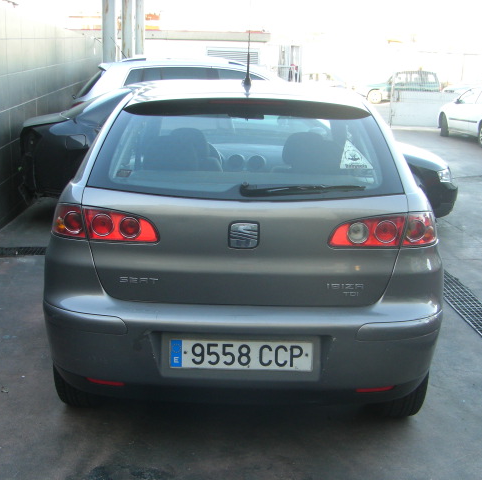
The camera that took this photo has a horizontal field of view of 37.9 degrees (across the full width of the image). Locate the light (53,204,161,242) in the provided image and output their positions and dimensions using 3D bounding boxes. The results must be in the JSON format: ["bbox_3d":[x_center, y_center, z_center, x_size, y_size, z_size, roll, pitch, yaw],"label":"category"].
[{"bbox_3d":[-0.512,-0.068,2.645,0.440,0.130,0.140,4,16,7],"label":"light"}]

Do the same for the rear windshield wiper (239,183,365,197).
[{"bbox_3d":[0.230,-0.189,2.630,0.475,0.055,0.070,2,16,0],"label":"rear windshield wiper"}]

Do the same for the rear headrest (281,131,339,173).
[{"bbox_3d":[0.351,-0.442,3.550,0.280,0.200,0.120,2,16,0],"label":"rear headrest"}]

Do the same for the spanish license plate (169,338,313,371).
[{"bbox_3d":[0.003,0.426,2.585,0.520,0.110,0.020,2,16,0],"label":"spanish license plate"}]

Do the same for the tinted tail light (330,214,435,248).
[{"bbox_3d":[0.538,-0.030,2.645,0.440,0.130,0.140,0,16,-7],"label":"tinted tail light"}]

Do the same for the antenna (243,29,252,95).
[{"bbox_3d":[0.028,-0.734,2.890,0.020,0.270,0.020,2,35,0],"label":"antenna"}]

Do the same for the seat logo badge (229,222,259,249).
[{"bbox_3d":[0.014,-0.017,2.590,0.114,0.105,0.020,2,16,0],"label":"seat logo badge"}]

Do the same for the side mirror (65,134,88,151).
[{"bbox_3d":[-1.580,-0.937,6.750,0.210,0.165,0.100,2,16,0],"label":"side mirror"}]

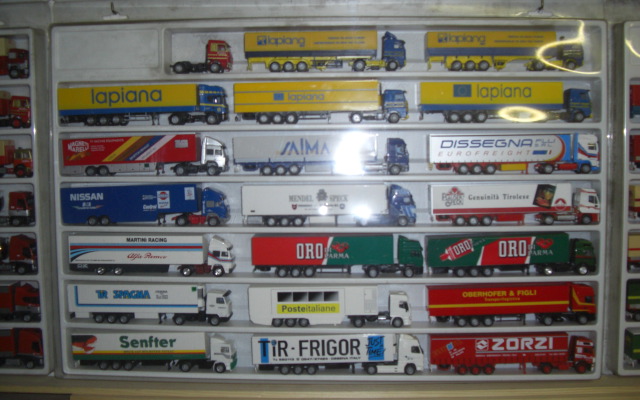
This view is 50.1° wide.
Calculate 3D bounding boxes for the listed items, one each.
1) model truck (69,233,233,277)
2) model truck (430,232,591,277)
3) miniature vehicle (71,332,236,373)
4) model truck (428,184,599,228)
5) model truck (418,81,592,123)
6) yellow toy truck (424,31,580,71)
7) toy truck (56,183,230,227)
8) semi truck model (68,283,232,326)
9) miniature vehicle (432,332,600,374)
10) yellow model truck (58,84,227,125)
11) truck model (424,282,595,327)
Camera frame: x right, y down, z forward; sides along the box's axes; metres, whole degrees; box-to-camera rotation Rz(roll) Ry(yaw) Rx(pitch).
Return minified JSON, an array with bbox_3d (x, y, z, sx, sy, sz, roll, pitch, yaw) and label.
[{"bbox_3d":[-0.189,0.062,0.777,0.181,0.046,0.031,0,3,2],"label":"model truck"},{"bbox_3d":[0.213,0.061,0.771,0.183,0.045,0.031,0,3,1],"label":"model truck"},{"bbox_3d":[-0.187,0.171,0.783,0.182,0.045,0.031,0,3,1],"label":"miniature vehicle"},{"bbox_3d":[0.214,0.004,0.761,0.181,0.045,0.031,0,3,2],"label":"model truck"},{"bbox_3d":[0.203,-0.106,0.755,0.183,0.044,0.031,0,3,2],"label":"model truck"},{"bbox_3d":[0.201,-0.161,0.752,0.165,0.042,0.031,0,3,2],"label":"yellow toy truck"},{"bbox_3d":[-0.196,0.006,0.775,0.183,0.045,0.031,0,3,1],"label":"toy truck"},{"bbox_3d":[-0.192,0.118,0.780,0.181,0.045,0.031,0,3,1],"label":"semi truck model"},{"bbox_3d":[0.215,0.171,0.771,0.175,0.045,0.031,0,3,2],"label":"miniature vehicle"},{"bbox_3d":[-0.196,-0.107,0.769,0.185,0.044,0.031,0,3,1],"label":"yellow model truck"},{"bbox_3d":[0.213,0.116,0.768,0.181,0.044,0.031,0,3,2],"label":"truck model"}]

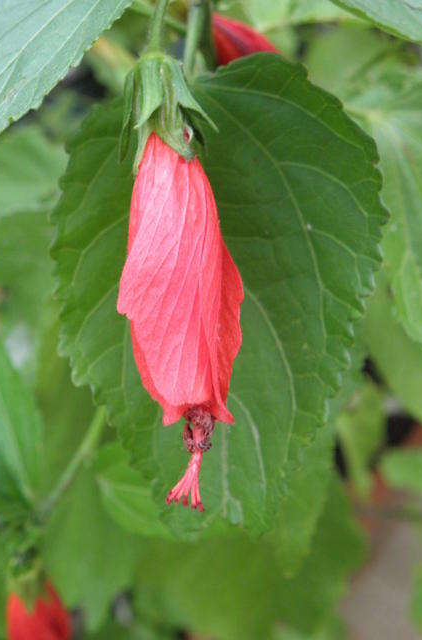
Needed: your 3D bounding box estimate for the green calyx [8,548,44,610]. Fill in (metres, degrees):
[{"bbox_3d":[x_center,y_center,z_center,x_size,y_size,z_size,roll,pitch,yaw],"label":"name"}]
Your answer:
[{"bbox_3d":[-0.072,0.102,0.370,0.017,0.024,0.016,-6,9,0],"label":"green calyx"}]

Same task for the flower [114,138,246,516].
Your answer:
[{"bbox_3d":[-0.007,0.000,0.207,0.027,0.083,0.025,-4,7,0],"label":"flower"}]

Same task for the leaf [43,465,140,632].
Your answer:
[{"bbox_3d":[-0.049,0.095,0.390,0.041,0.070,0.013,1,7,-3],"label":"leaf"}]

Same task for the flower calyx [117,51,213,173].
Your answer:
[{"bbox_3d":[-0.010,-0.046,0.207,0.021,0.026,0.020,-4,7,0],"label":"flower calyx"}]

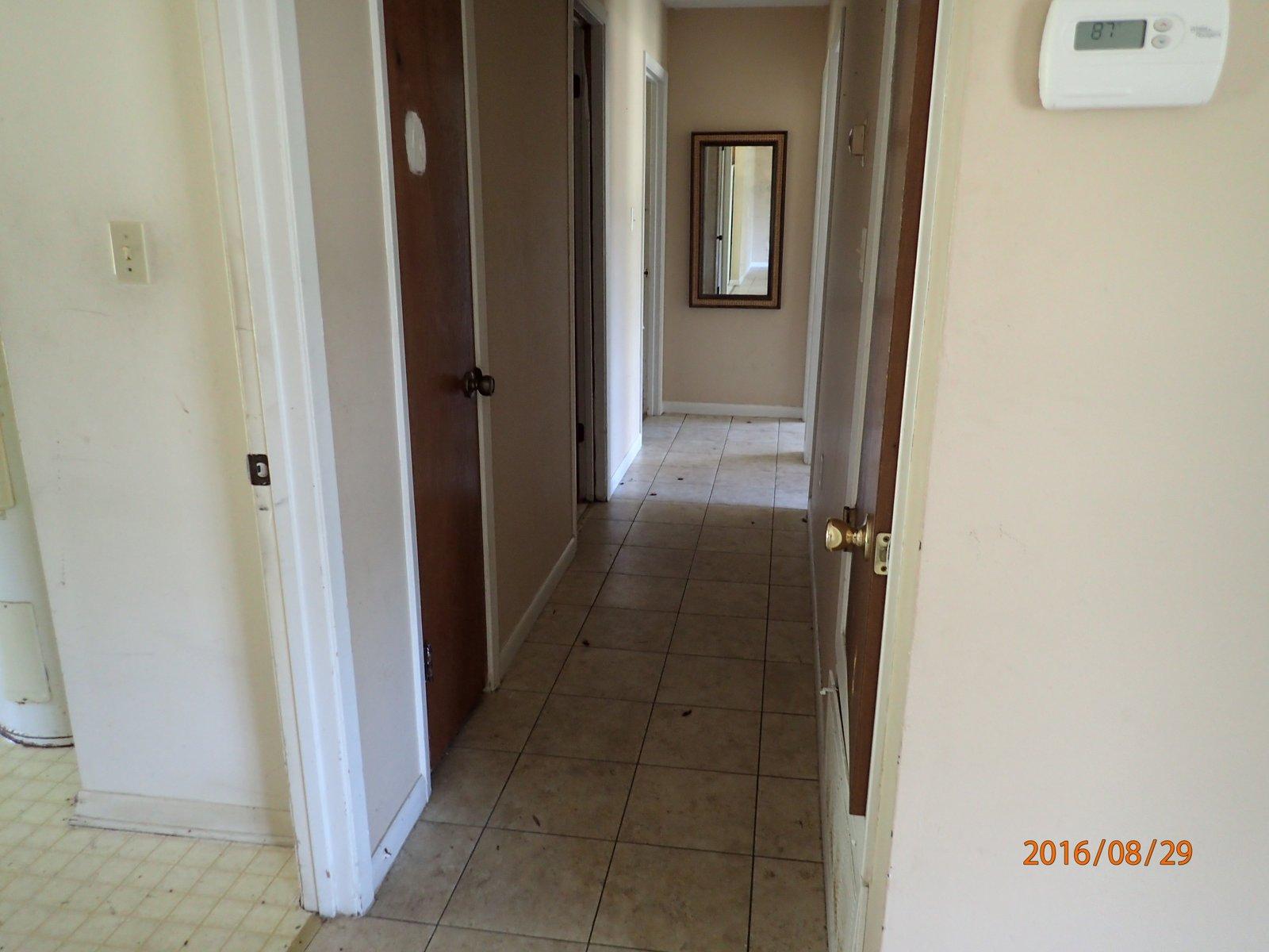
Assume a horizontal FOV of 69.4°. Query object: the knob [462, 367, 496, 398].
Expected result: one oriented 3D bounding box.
[{"bbox_3d":[-0.407,-0.239,2.413,0.066,0.066,0.066,3,17,9],"label":"knob"}]

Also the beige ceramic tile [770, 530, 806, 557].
[{"bbox_3d":[0.653,0.285,3.854,0.147,0.010,0.300,3,17,9],"label":"beige ceramic tile"}]

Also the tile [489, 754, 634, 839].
[{"bbox_3d":[-0.167,0.778,2.235,0.304,0.010,0.299,3,17,9],"label":"tile"}]

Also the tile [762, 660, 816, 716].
[{"bbox_3d":[0.461,0.634,2.725,0.145,0.010,0.299,3,17,9],"label":"tile"}]

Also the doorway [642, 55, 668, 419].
[{"bbox_3d":[0.059,-1.286,5.420,0.130,2.100,0.888,3,17,9],"label":"doorway"}]

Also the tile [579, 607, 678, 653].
[{"bbox_3d":[-0.020,0.518,3.081,0.303,0.010,0.300,3,17,9],"label":"tile"}]

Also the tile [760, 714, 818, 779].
[{"bbox_3d":[0.412,0.718,2.437,0.147,0.010,0.299,3,17,9],"label":"tile"}]

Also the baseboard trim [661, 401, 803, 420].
[{"bbox_3d":[0.651,-0.438,6.103,0.926,0.082,0.014,3,17,9],"label":"baseboard trim"}]

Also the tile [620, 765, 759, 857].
[{"bbox_3d":[0.137,0.796,2.191,0.305,0.010,0.299,3,17,9],"label":"tile"}]

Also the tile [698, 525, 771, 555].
[{"bbox_3d":[0.431,0.276,3.900,0.305,0.010,0.299,3,17,9],"label":"tile"}]

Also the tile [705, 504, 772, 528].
[{"bbox_3d":[0.476,0.189,4.175,0.303,0.010,0.300,3,17,9],"label":"tile"}]

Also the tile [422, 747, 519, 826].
[{"bbox_3d":[-0.410,0.766,2.273,0.180,0.010,0.299,3,17,9],"label":"tile"}]

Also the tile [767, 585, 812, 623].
[{"bbox_3d":[0.559,0.459,3.294,0.147,0.010,0.299,3,17,9],"label":"tile"}]

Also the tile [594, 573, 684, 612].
[{"bbox_3d":[0.029,0.434,3.378,0.305,0.010,0.299,3,17,9],"label":"tile"}]

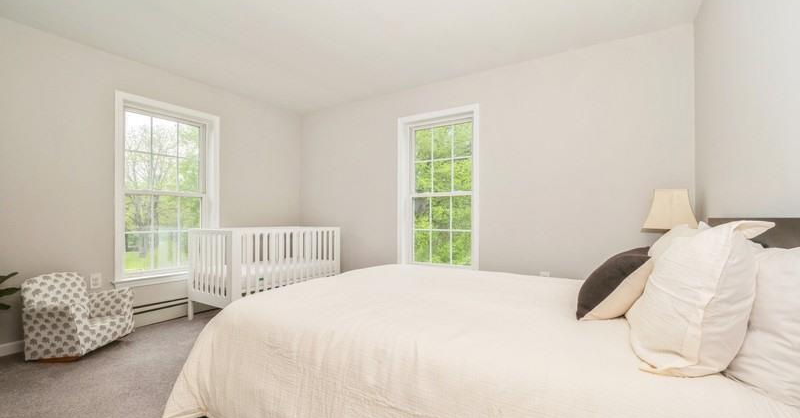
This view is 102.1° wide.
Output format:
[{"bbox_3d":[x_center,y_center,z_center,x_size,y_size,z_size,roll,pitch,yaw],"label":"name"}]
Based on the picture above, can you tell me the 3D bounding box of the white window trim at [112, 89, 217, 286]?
[{"bbox_3d":[-2.322,-0.193,3.300,0.121,1.737,0.934,0,-1,33],"label":"white window trim"}]

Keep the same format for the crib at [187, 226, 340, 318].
[{"bbox_3d":[-1.390,0.642,3.524,0.758,0.894,1.343,0,-1,33],"label":"crib"}]

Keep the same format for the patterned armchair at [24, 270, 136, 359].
[{"bbox_3d":[-2.387,0.777,2.450,0.424,0.596,0.444,0,-1,1],"label":"patterned armchair"}]

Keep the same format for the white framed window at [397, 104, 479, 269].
[{"bbox_3d":[0.400,-0.185,3.512,0.934,1.737,0.121,0,-1,33],"label":"white framed window"}]

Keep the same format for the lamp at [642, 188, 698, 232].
[{"bbox_3d":[1.772,0.153,2.126,0.278,0.586,0.278,0,-1,33],"label":"lamp"}]

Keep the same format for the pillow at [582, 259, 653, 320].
[{"bbox_3d":[0.924,0.309,1.390,0.162,0.404,0.424,47,23,24],"label":"pillow"}]

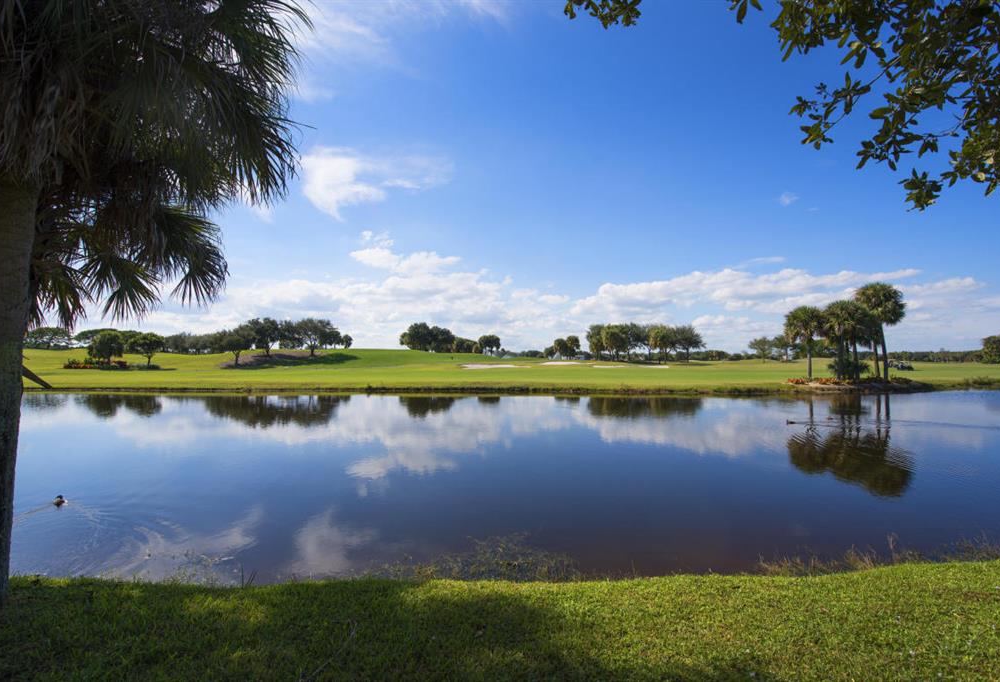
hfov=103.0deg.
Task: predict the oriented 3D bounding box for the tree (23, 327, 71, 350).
[{"bbox_3d":[-174.568,-0.738,153.243,12.000,8.940,12.000,-3,-4,41],"label":"tree"}]

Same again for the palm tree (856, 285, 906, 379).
[{"bbox_3d":[41.225,-1.046,43.132,4.100,10.610,4.100,-3,-4,44],"label":"palm tree"}]

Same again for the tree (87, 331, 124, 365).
[{"bbox_3d":[-87.397,1.774,88.194,5.900,7.960,5.900,3,-4,-45],"label":"tree"}]

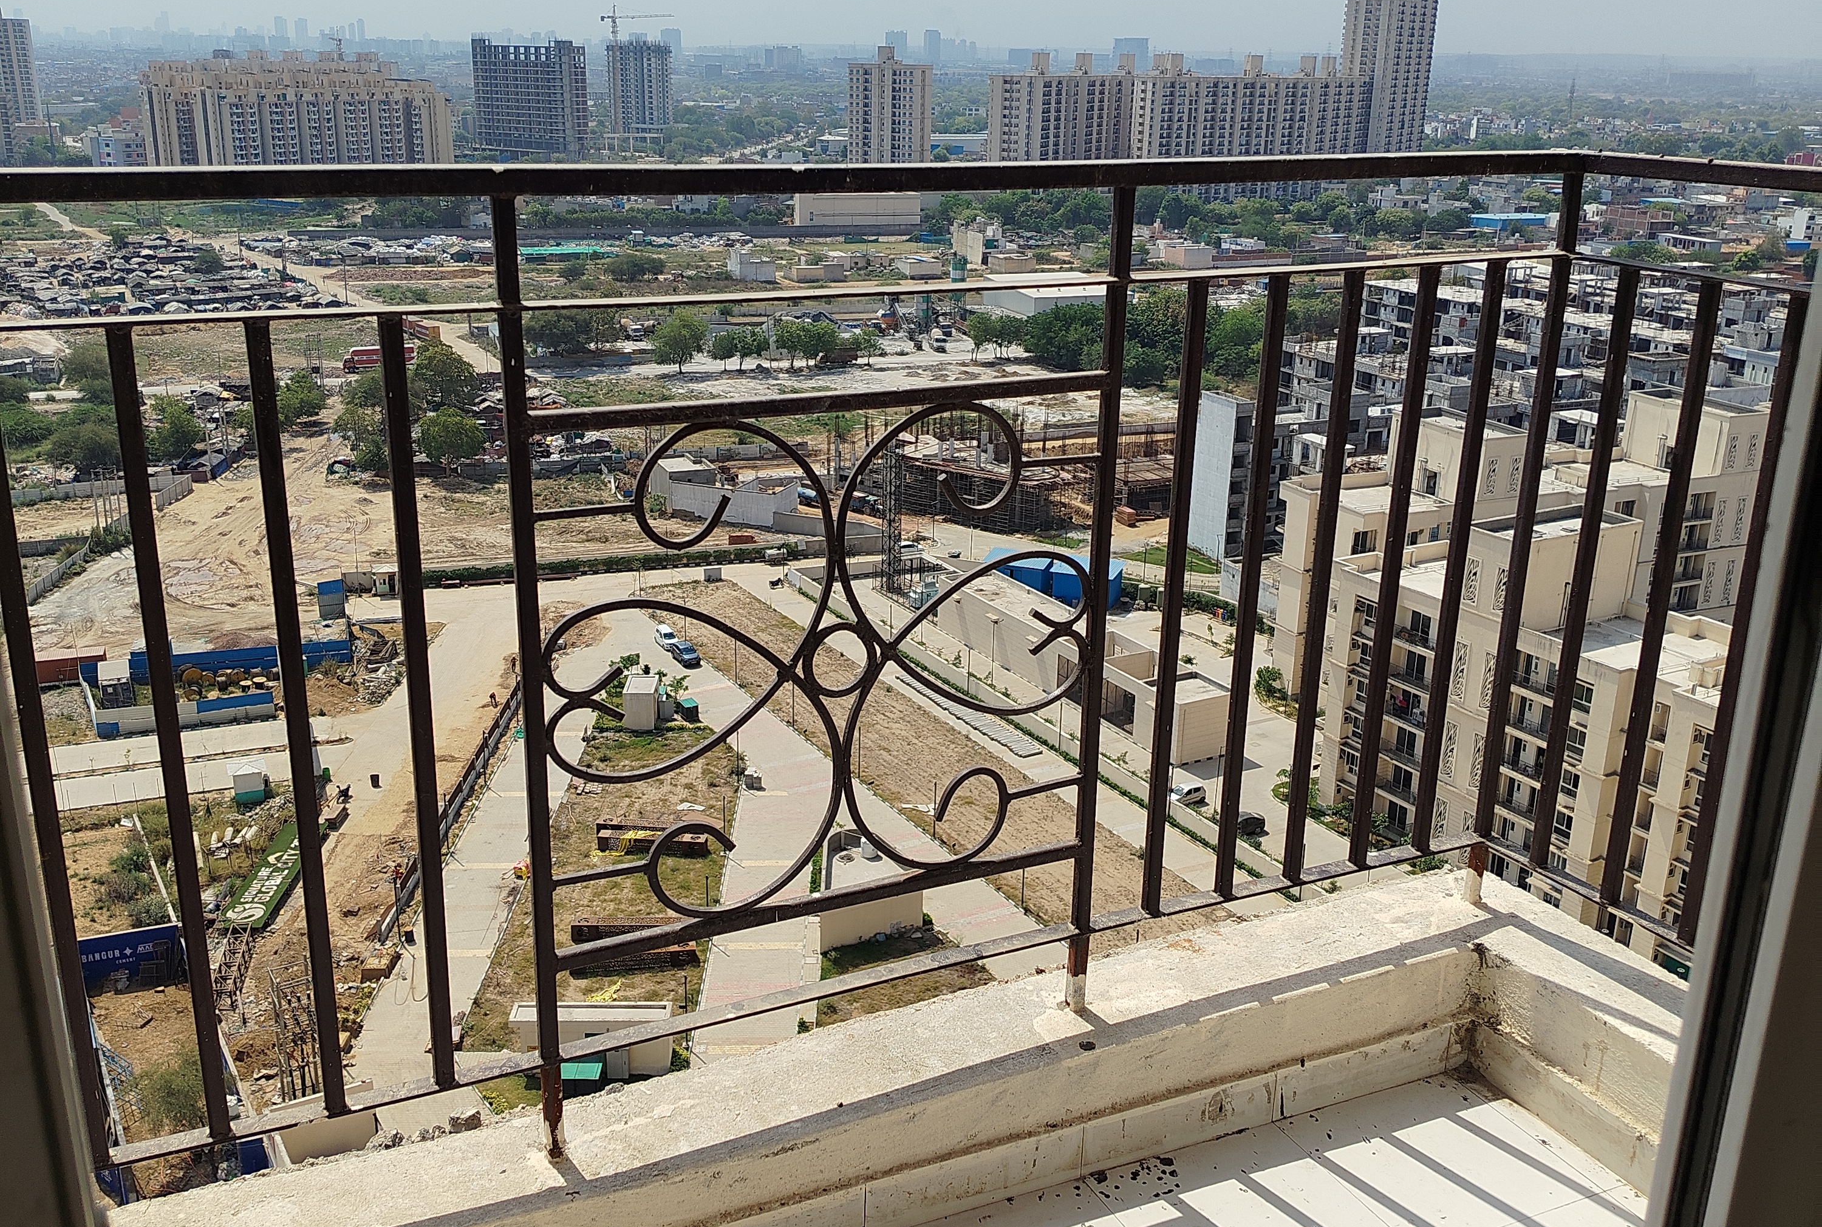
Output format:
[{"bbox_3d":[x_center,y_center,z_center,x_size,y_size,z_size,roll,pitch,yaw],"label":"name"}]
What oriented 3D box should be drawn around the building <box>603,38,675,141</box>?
[{"bbox_3d":[-158.590,-304.096,984.334,35.000,56.365,27.000,1,19,1],"label":"building"}]

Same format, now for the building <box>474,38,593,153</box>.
[{"bbox_3d":[-180.113,-241.850,797.326,49.000,56.989,25.000,3,19,5],"label":"building"}]

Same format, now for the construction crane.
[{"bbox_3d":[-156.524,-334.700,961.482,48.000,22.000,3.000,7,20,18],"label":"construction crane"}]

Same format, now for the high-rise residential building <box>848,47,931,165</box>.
[{"bbox_3d":[-8.497,-200.061,682.801,28.000,55.670,21.000,7,20,18],"label":"high-rise residential building"}]

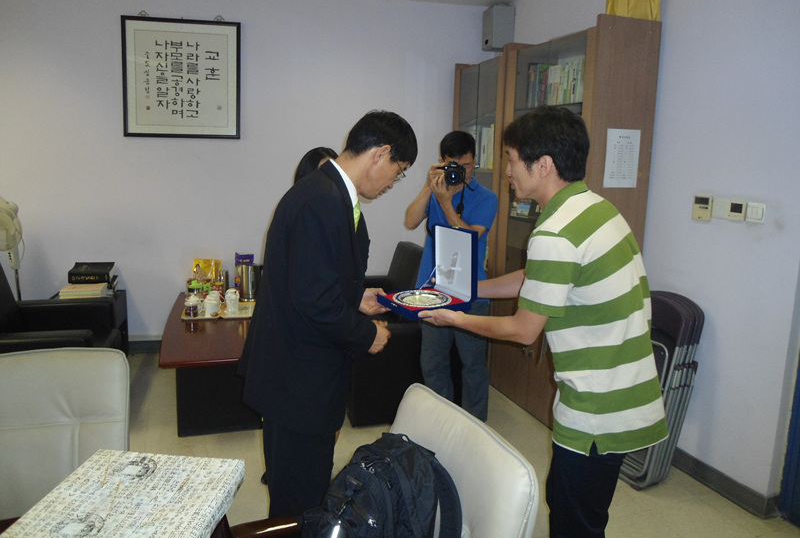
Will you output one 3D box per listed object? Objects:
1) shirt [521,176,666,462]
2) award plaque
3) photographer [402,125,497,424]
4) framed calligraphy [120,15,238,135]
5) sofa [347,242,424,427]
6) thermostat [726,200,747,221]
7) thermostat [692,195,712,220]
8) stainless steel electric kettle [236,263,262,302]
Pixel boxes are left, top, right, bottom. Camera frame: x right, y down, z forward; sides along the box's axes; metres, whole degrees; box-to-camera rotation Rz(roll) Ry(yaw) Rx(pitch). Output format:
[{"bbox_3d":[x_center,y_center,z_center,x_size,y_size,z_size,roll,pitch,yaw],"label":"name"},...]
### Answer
[{"bbox_3d":[0.547,0.129,1.700,0.390,0.730,0.470,4,9,19],"label":"shirt"},{"bbox_3d":[0.085,0.001,1.856,0.235,0.240,0.210,-6,14,-28],"label":"award plaque"},{"bbox_3d":[0.289,0.148,3.091,0.500,1.670,0.420,2,9,8],"label":"photographer"},{"bbox_3d":[-1.666,-1.455,4.612,0.860,0.885,0.030,-1,9,-13],"label":"framed calligraphy"},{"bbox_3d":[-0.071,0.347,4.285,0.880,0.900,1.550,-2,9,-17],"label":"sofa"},{"bbox_3d":[1.492,-0.255,2.652,0.026,0.085,0.085,-2,9,-19],"label":"thermostat"},{"bbox_3d":[1.427,-0.284,2.831,0.028,0.116,0.088,-2,9,-19],"label":"thermostat"},{"bbox_3d":[-1.107,0.104,4.450,0.170,0.275,0.150,-1,9,-14],"label":"stainless steel electric kettle"}]

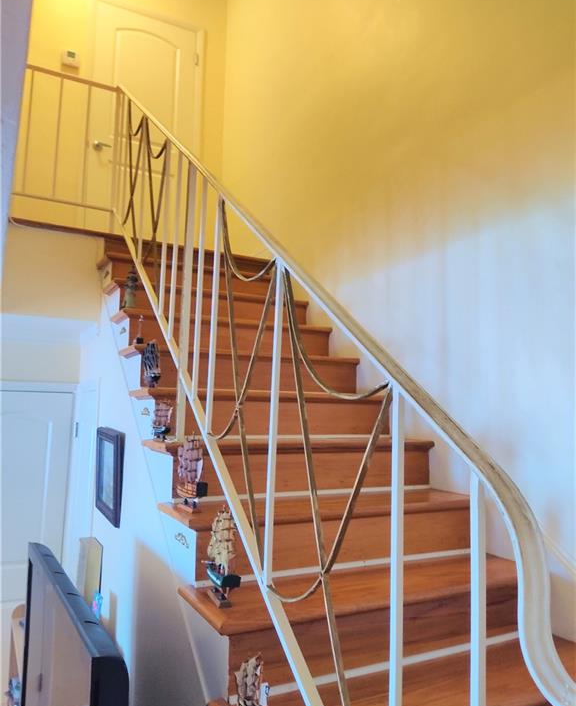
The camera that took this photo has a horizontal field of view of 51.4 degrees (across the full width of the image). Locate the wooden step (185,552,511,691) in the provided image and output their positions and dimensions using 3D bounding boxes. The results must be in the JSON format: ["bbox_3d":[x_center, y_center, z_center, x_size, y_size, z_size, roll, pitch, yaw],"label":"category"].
[{"bbox_3d":[0.261,0.748,1.725,1.094,0.174,0.303,3,-6,-25],"label":"wooden step"}]

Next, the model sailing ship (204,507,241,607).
[{"bbox_3d":[-0.171,0.501,1.509,0.067,0.232,0.195,3,-6,-20],"label":"model sailing ship"}]

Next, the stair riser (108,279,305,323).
[{"bbox_3d":[-0.376,-0.239,3.204,1.059,0.174,0.050,3,-6,-25],"label":"stair riser"}]

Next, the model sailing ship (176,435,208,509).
[{"bbox_3d":[-0.296,0.361,1.828,0.058,0.225,0.205,3,-6,-25],"label":"model sailing ship"}]

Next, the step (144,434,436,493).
[{"bbox_3d":[0.028,0.415,2.185,1.074,0.180,0.291,4,-6,-26],"label":"step"}]

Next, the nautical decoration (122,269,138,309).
[{"bbox_3d":[-0.718,-0.285,2.739,0.060,0.205,0.060,4,-6,-26],"label":"nautical decoration"}]

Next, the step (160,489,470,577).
[{"bbox_3d":[0.144,0.584,1.991,1.094,0.174,0.303,3,-6,-25],"label":"step"}]

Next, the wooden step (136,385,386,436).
[{"bbox_3d":[-0.086,0.256,2.440,1.074,0.180,0.291,4,-6,-26],"label":"wooden step"}]

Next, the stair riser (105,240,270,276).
[{"bbox_3d":[-0.660,-0.558,3.840,1.059,0.184,0.275,3,-6,-25],"label":"stair riser"}]

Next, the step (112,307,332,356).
[{"bbox_3d":[-0.313,-0.062,2.950,1.074,0.180,0.291,4,-6,-26],"label":"step"}]

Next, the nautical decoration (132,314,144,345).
[{"bbox_3d":[-0.649,-0.091,2.623,0.050,0.147,0.050,3,-6,-25],"label":"nautical decoration"}]

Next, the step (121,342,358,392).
[{"bbox_3d":[-0.199,0.097,2.695,1.074,0.180,0.291,4,-6,-26],"label":"step"}]

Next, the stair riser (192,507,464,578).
[{"bbox_3d":[0.205,0.588,1.850,1.019,0.141,0.025,4,-6,-26],"label":"stair riser"}]

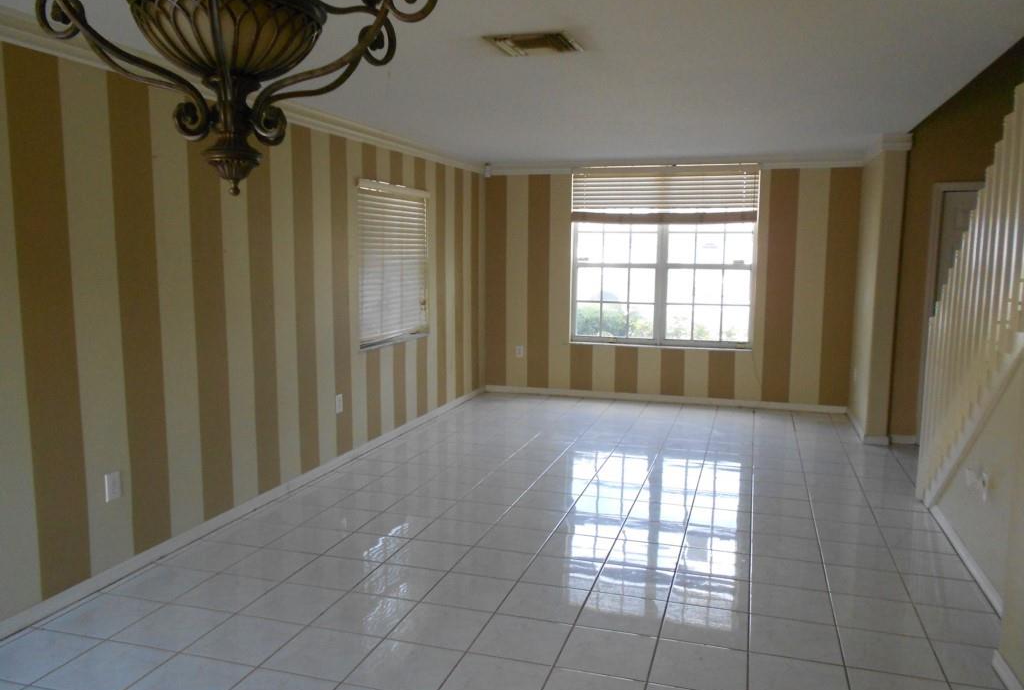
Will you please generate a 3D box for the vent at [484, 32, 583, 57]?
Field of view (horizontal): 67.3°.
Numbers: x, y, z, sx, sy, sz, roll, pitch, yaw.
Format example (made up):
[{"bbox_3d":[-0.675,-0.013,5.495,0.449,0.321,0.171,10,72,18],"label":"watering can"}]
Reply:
[{"bbox_3d":[0.102,-1.306,3.361,0.350,0.027,0.360,2,7,17],"label":"vent"}]

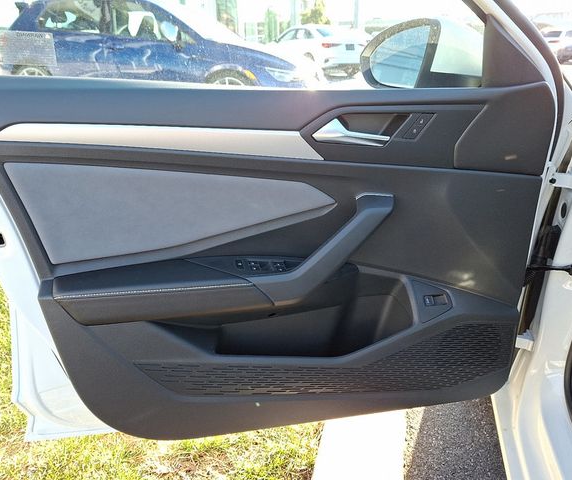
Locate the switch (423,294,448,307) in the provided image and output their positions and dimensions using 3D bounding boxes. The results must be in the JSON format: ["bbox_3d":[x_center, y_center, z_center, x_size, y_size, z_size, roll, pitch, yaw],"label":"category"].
[{"bbox_3d":[0.274,0.111,0.844,0.045,0.021,0.010,0,9,0],"label":"switch"}]

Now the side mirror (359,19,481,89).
[{"bbox_3d":[0.260,-0.355,0.895,0.125,0.133,0.200,-12,26,-25],"label":"side mirror"}]

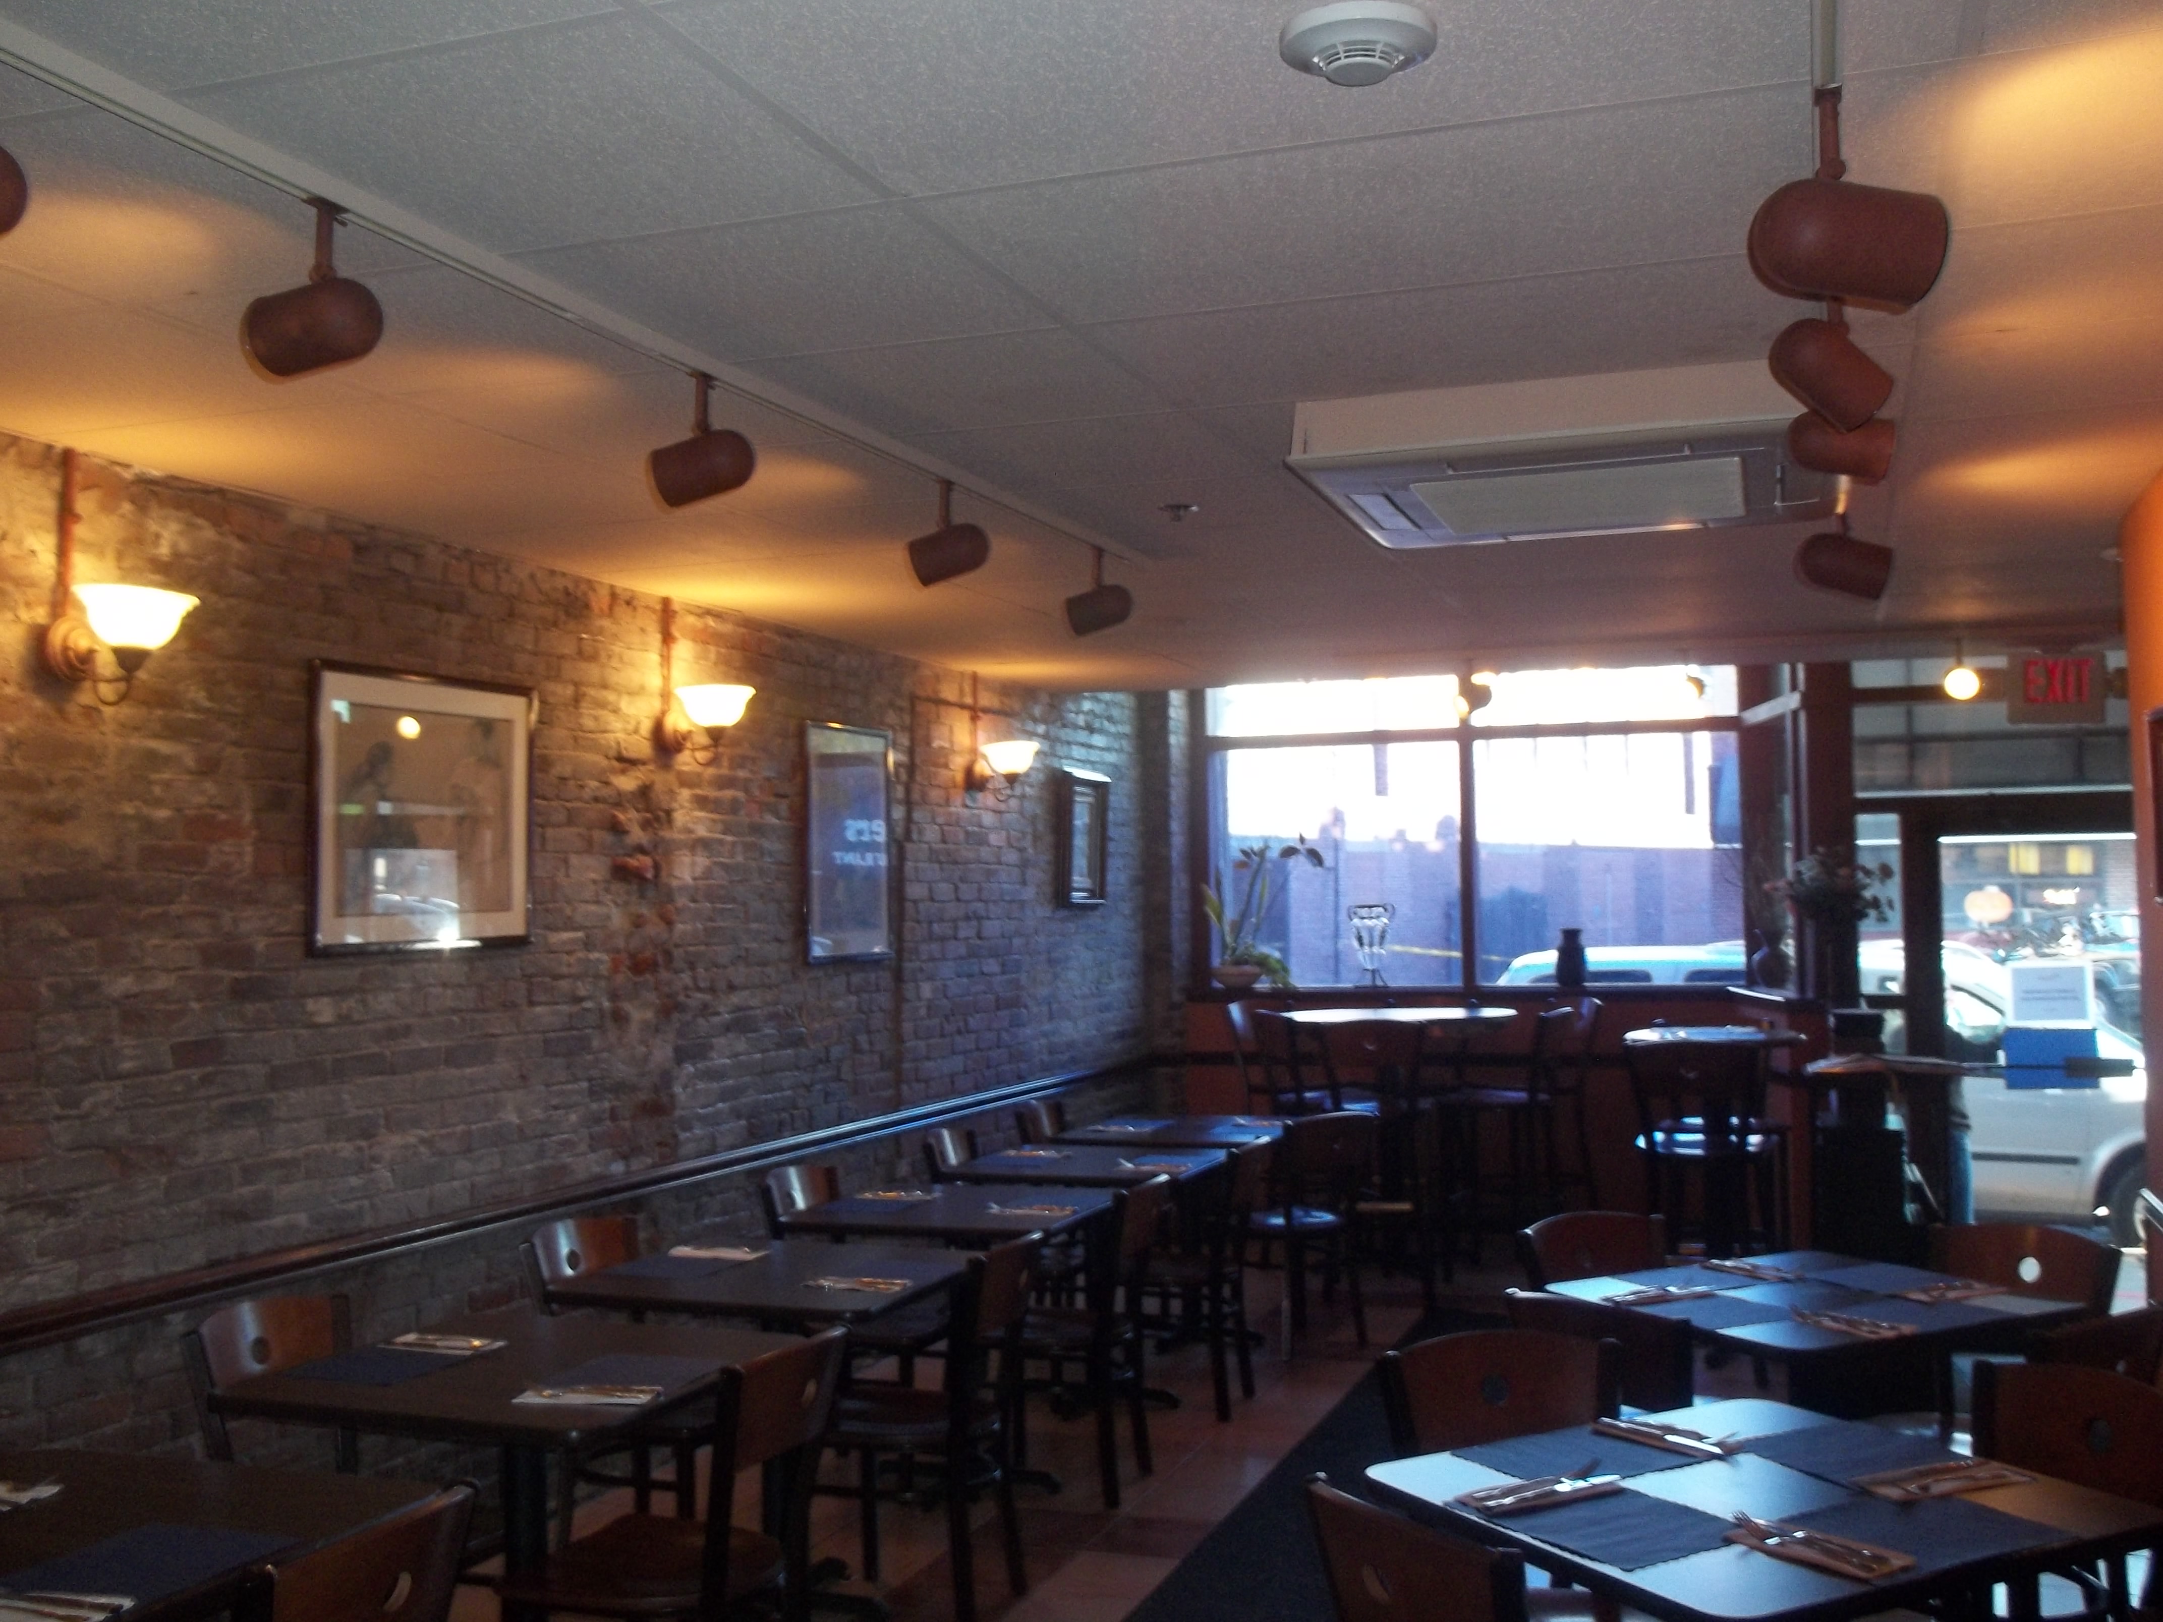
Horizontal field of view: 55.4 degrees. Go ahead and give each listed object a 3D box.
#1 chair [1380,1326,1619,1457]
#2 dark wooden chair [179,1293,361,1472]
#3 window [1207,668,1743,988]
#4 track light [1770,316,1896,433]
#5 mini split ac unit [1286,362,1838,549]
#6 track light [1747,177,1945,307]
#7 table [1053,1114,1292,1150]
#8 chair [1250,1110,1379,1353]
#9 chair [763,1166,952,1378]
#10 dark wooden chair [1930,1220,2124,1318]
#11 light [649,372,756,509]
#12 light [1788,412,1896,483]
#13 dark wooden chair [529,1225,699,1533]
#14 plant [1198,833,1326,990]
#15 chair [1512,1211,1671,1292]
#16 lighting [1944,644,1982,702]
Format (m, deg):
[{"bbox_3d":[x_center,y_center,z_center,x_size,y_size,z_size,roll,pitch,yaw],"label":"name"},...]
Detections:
[{"bbox_3d":[0.771,1.302,3.263,0.430,0.850,0.460,0,-3,-13],"label":"chair"},{"bbox_3d":[-1.318,1.347,3.783,0.500,0.830,0.430,-1,-3,24],"label":"dark wooden chair"},{"bbox_3d":[1.801,0.100,9.724,2.500,1.480,0.100,-2,-3,20],"label":"window"},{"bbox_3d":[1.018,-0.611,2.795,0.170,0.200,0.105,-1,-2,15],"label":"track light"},{"bbox_3d":[0.980,-0.665,3.970,0.950,0.120,0.960,-1,-2,20],"label":"mini split ac unit"},{"bbox_3d":[0.839,-0.620,2.256,0.220,0.133,0.133,9,-2,3],"label":"track light"},{"bbox_3d":[0.347,1.530,7.469,0.760,0.750,0.770,-1,-2,20],"label":"table"},{"bbox_3d":[0.774,1.499,7.427,0.420,0.850,0.450,1,-3,-32],"label":"chair"},{"bbox_3d":[-0.583,1.430,5.732,0.500,0.830,0.420,-2,-3,20],"label":"chair"},{"bbox_3d":[1.879,1.339,4.366,0.500,0.830,0.420,1,-3,-35],"label":"dark wooden chair"},{"bbox_3d":[-0.622,-0.603,3.353,0.175,0.215,0.105,0,-2,4],"label":"light"},{"bbox_3d":[1.256,-0.598,3.402,0.172,0.100,0.100,10,-1,8],"label":"light"},{"bbox_3d":[-0.957,1.389,4.763,0.500,0.830,0.430,-2,-3,20],"label":"dark wooden chair"},{"bbox_3d":[0.866,0.488,9.834,0.580,0.710,0.450,-2,-3,20],"label":"plant"},{"bbox_3d":[1.309,1.354,4.548,0.430,0.830,0.500,1,-3,-31],"label":"chair"},{"bbox_3d":[2.942,-0.474,6.878,0.105,0.215,0.170,-1,-3,23],"label":"lighting"}]

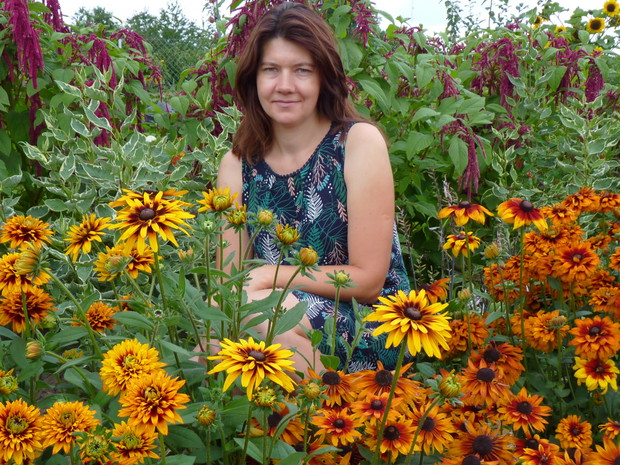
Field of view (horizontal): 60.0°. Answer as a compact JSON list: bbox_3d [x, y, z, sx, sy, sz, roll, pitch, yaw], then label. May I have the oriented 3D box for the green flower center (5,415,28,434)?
[{"bbox_3d":[-0.408,0.268,0.750,0.030,0.028,0.018,0,-22,0],"label":"green flower center"}]

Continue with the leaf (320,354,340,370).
[{"bbox_3d":[0.034,0.214,0.880,0.033,0.028,0.013,-6,0,-2],"label":"leaf"}]

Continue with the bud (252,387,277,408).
[{"bbox_3d":[-0.057,0.206,0.670,0.028,0.026,0.028,0,27,0],"label":"bud"}]

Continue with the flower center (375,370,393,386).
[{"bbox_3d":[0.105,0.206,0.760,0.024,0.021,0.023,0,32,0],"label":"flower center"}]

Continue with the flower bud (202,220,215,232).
[{"bbox_3d":[-0.159,-0.009,0.840,0.019,0.018,0.019,0,24,0],"label":"flower bud"}]

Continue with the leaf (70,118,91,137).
[{"bbox_3d":[-0.619,-0.282,1.450,0.066,0.032,0.018,41,-18,6],"label":"leaf"}]

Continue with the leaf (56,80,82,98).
[{"bbox_3d":[-0.620,-0.367,1.380,0.080,0.035,0.020,30,12,-11],"label":"leaf"}]

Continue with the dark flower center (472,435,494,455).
[{"bbox_3d":[0.225,0.277,0.700,0.026,0.020,0.026,0,37,0],"label":"dark flower center"}]

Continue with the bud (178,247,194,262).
[{"bbox_3d":[-0.207,0.037,0.900,0.025,0.025,0.024,0,13,0],"label":"bud"}]

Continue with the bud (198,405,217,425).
[{"bbox_3d":[-0.133,0.235,0.690,0.024,0.026,0.024,0,27,0],"label":"bud"}]

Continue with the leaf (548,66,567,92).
[{"bbox_3d":[0.783,-0.484,1.700,0.058,0.082,0.020,0,13,0],"label":"leaf"}]

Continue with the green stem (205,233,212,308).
[{"bbox_3d":[-0.159,0.059,0.840,0.008,0.112,0.008,-2,10,0],"label":"green stem"}]

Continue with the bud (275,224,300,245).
[{"bbox_3d":[-0.034,0.003,0.820,0.038,0.030,0.038,6,12,0],"label":"bud"}]

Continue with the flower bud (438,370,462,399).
[{"bbox_3d":[0.175,0.190,0.670,0.028,0.031,0.028,12,26,-2],"label":"flower bud"}]

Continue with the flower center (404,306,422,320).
[{"bbox_3d":[0.150,0.118,0.780,0.026,0.018,0.026,6,33,-3],"label":"flower center"}]

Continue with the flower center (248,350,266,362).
[{"bbox_3d":[-0.066,0.154,0.670,0.021,0.013,0.021,0,20,0],"label":"flower center"}]

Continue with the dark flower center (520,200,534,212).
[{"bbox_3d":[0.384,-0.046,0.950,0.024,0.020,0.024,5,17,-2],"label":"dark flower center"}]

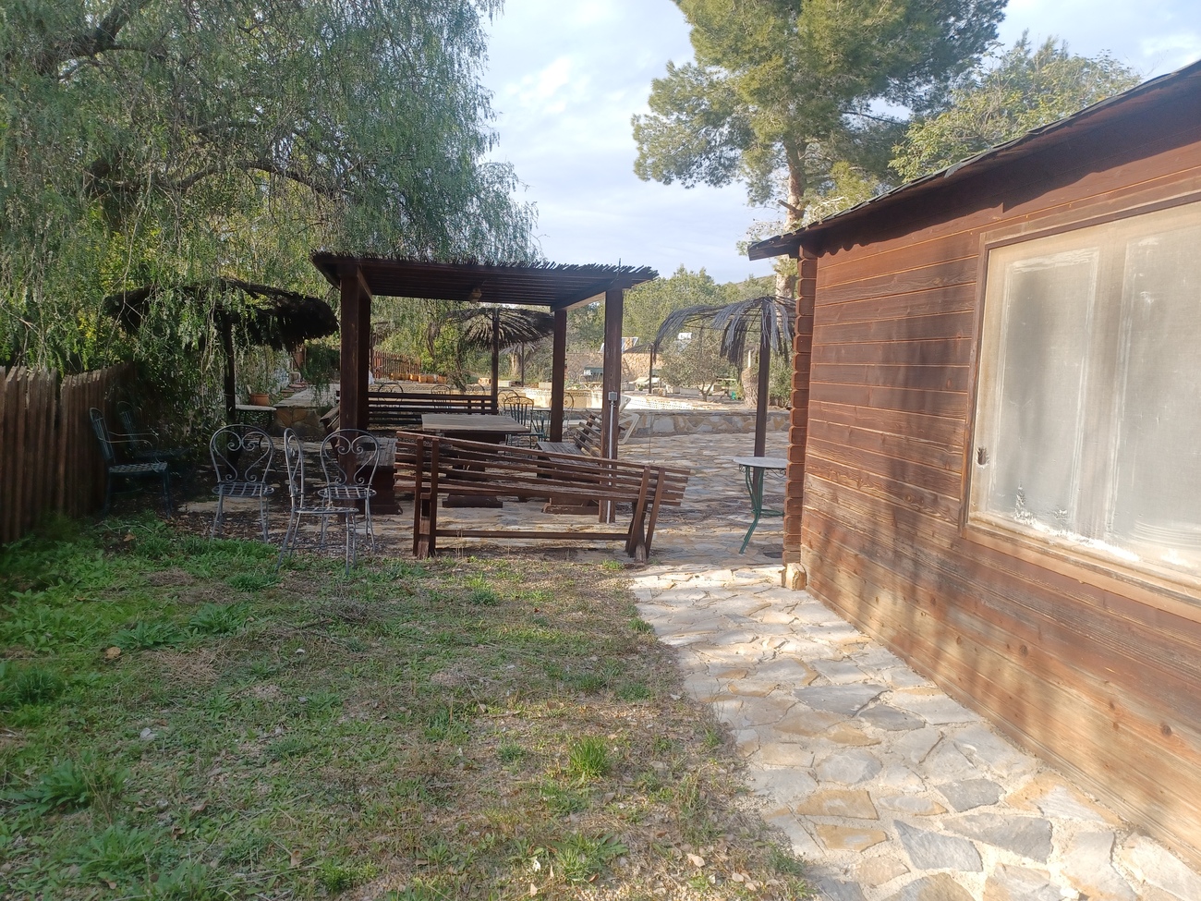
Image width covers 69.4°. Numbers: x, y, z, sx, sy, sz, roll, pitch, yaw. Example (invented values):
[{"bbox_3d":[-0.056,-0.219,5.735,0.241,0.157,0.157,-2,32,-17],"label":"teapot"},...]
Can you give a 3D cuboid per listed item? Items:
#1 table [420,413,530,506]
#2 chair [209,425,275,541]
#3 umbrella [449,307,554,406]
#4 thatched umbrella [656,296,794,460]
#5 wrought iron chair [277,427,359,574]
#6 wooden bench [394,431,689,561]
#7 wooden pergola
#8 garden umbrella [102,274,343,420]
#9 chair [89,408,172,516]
[{"bbox_3d":[-1.429,0.074,9.477,1.020,0.765,2.400,1,6,-12],"label":"table"},{"bbox_3d":[-2.760,0.231,6.724,0.460,0.890,0.520,0,6,-18],"label":"chair"},{"bbox_3d":[-1.708,-1.161,13.959,2.200,2.330,2.200,2,6,0],"label":"umbrella"},{"bbox_3d":[1.659,-0.481,8.839,2.300,2.220,2.300,2,6,0],"label":"thatched umbrella"},{"bbox_3d":[-1.899,0.342,5.868,0.530,0.900,0.460,2,6,-4],"label":"wrought iron chair"},{"bbox_3d":[-0.442,0.327,6.514,2.120,0.910,0.760,2,6,-6],"label":"wooden bench"},{"bbox_3d":[-1.337,-0.658,9.265,2.870,2.270,3.750,1,6,-11],"label":"wooden pergola"},{"bbox_3d":[-4.381,-0.861,10.130,2.700,2.280,2.700,2,6,0],"label":"garden umbrella"},{"bbox_3d":[-4.007,0.103,7.460,0.630,0.910,0.540,1,6,-14],"label":"chair"}]

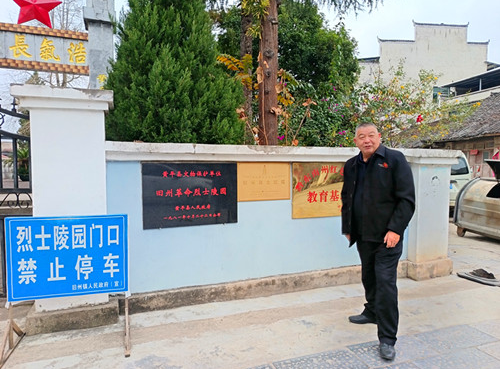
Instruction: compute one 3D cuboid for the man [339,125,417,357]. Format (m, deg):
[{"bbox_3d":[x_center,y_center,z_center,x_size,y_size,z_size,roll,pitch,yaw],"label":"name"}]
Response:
[{"bbox_3d":[0.976,0.356,2.658,0.580,1.670,0.500,2,4,43],"label":"man"}]

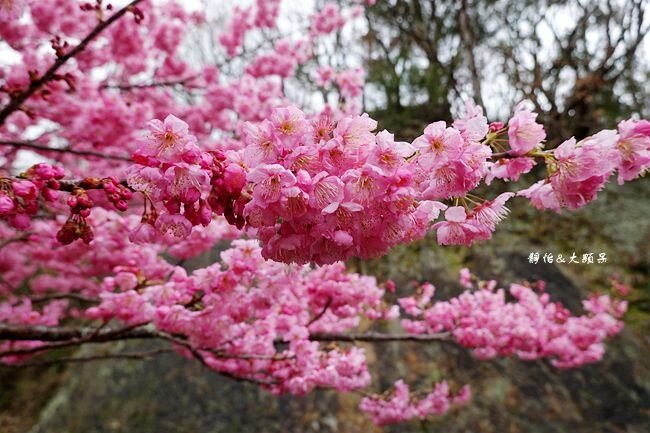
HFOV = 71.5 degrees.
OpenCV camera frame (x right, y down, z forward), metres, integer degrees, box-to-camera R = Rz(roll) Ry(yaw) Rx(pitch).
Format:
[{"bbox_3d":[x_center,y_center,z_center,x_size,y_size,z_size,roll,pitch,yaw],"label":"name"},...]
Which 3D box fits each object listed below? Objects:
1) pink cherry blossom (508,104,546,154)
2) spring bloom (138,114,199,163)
[{"bbox_3d":[0.130,-0.055,0.295,0.032,0.032,0.019,0,0,-45],"label":"pink cherry blossom"},{"bbox_3d":[-0.096,-0.050,0.280,0.035,0.033,0.017,0,27,-13],"label":"spring bloom"}]

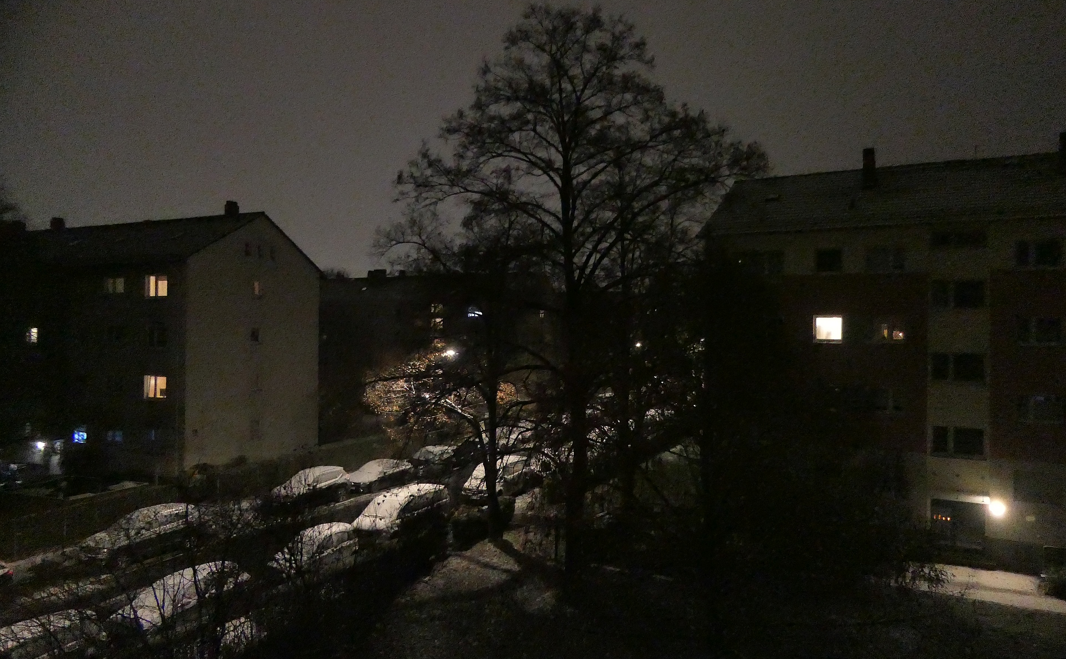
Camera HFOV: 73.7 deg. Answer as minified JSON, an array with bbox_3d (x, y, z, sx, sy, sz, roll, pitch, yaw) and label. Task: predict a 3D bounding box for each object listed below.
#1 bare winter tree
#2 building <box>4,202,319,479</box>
[{"bbox_3d":[1.546,-1.390,24.200,12.800,19.500,12.500,0,-1,22],"label":"bare winter tree"},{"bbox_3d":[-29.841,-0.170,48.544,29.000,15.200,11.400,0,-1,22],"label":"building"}]

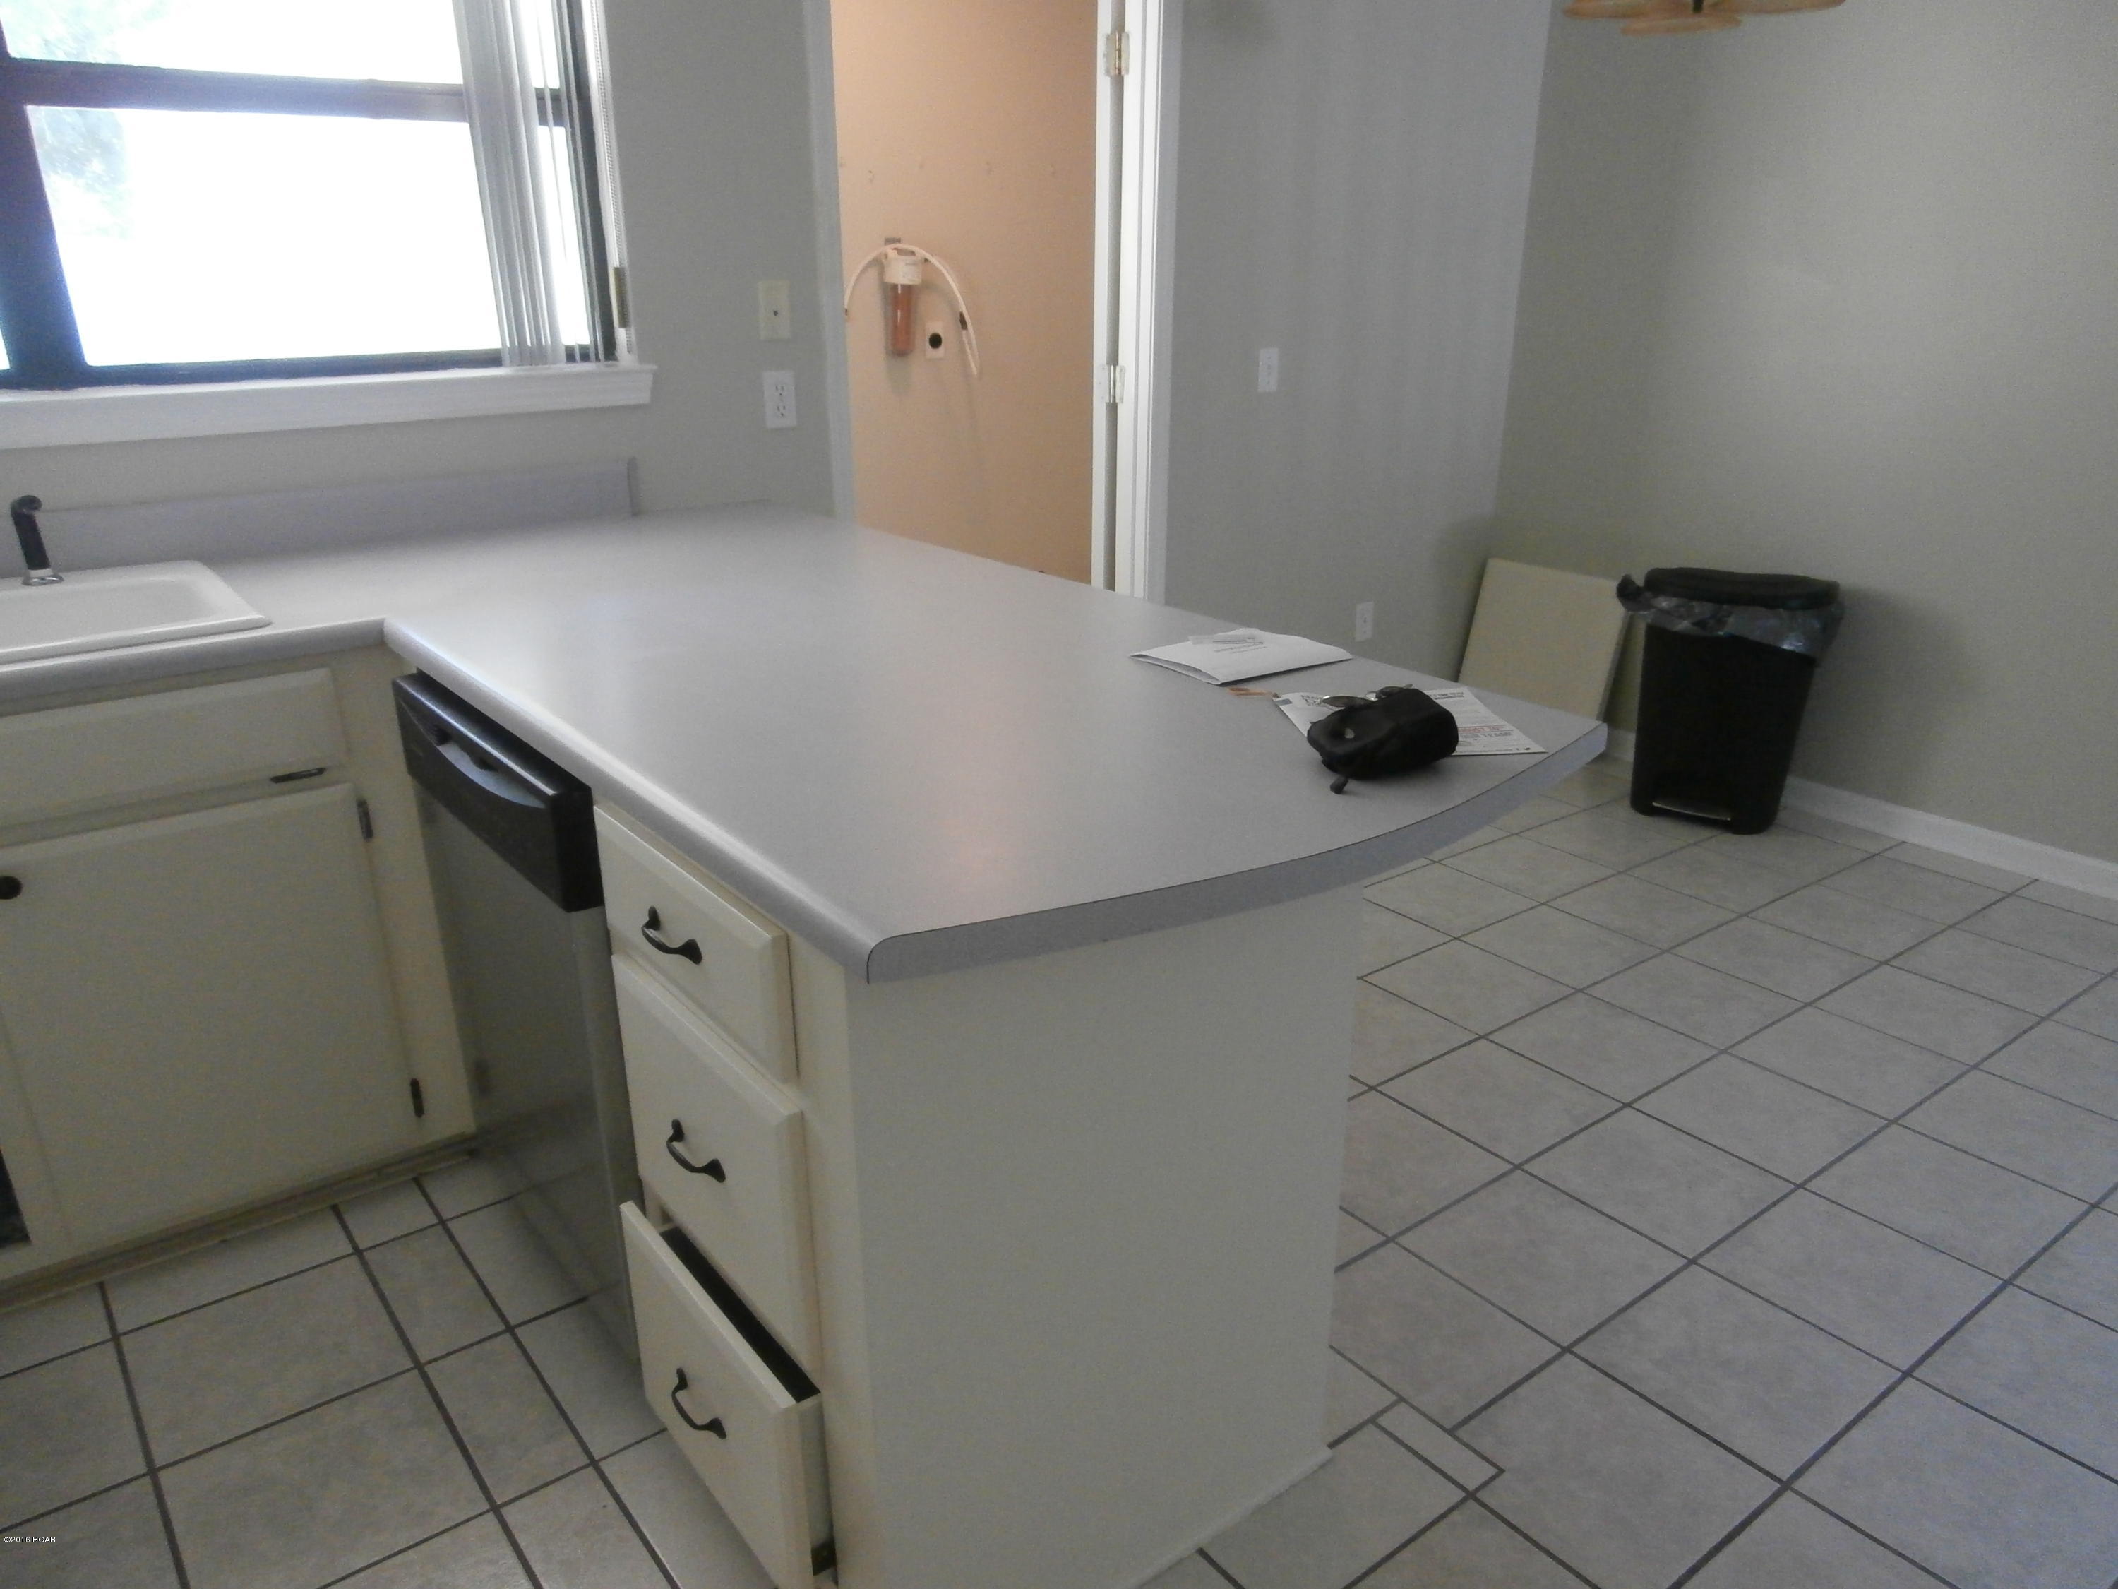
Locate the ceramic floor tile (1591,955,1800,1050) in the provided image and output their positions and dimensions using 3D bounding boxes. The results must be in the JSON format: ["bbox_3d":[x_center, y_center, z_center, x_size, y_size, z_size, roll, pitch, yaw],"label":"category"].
[{"bbox_3d":[1.255,0.407,2.906,0.297,0.010,0.297,-14,24,-34],"label":"ceramic floor tile"}]

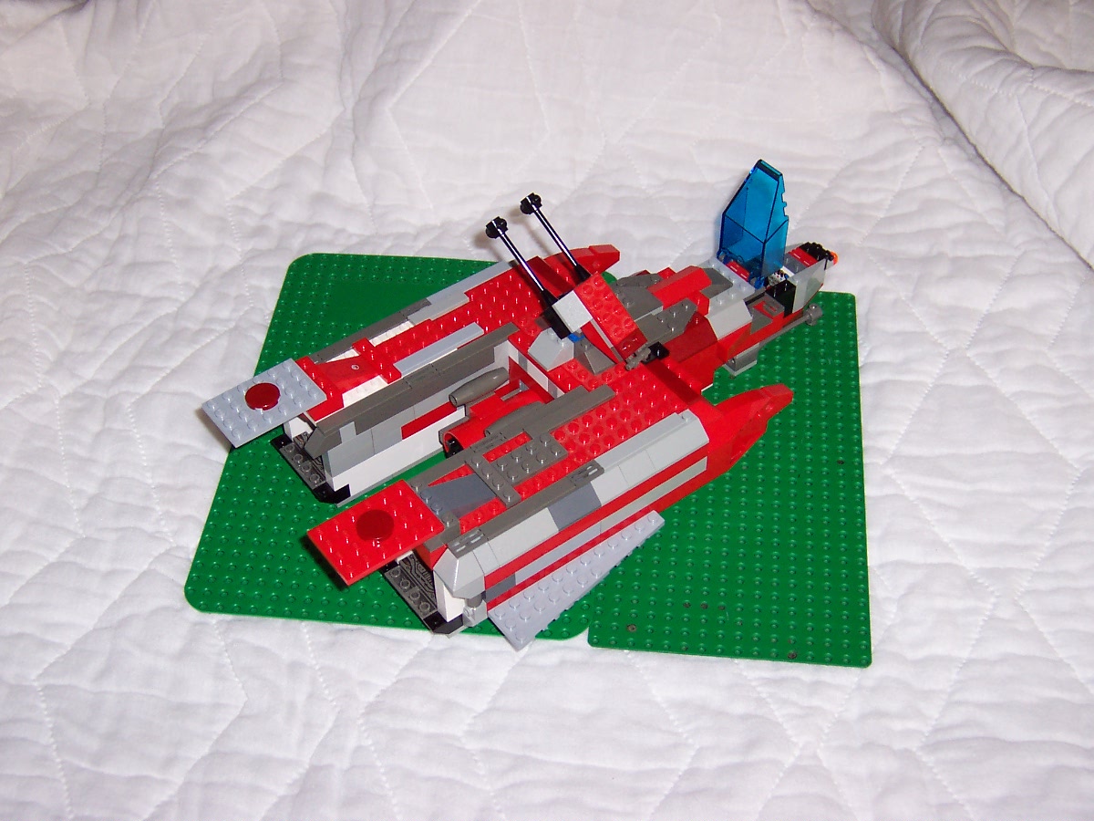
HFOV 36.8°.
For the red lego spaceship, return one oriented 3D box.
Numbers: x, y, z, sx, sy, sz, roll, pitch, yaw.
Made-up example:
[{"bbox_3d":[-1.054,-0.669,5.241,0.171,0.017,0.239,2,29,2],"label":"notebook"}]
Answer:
[{"bbox_3d":[0.015,-0.028,0.800,0.336,0.101,0.208,-29,52,-23],"label":"red lego spaceship"}]

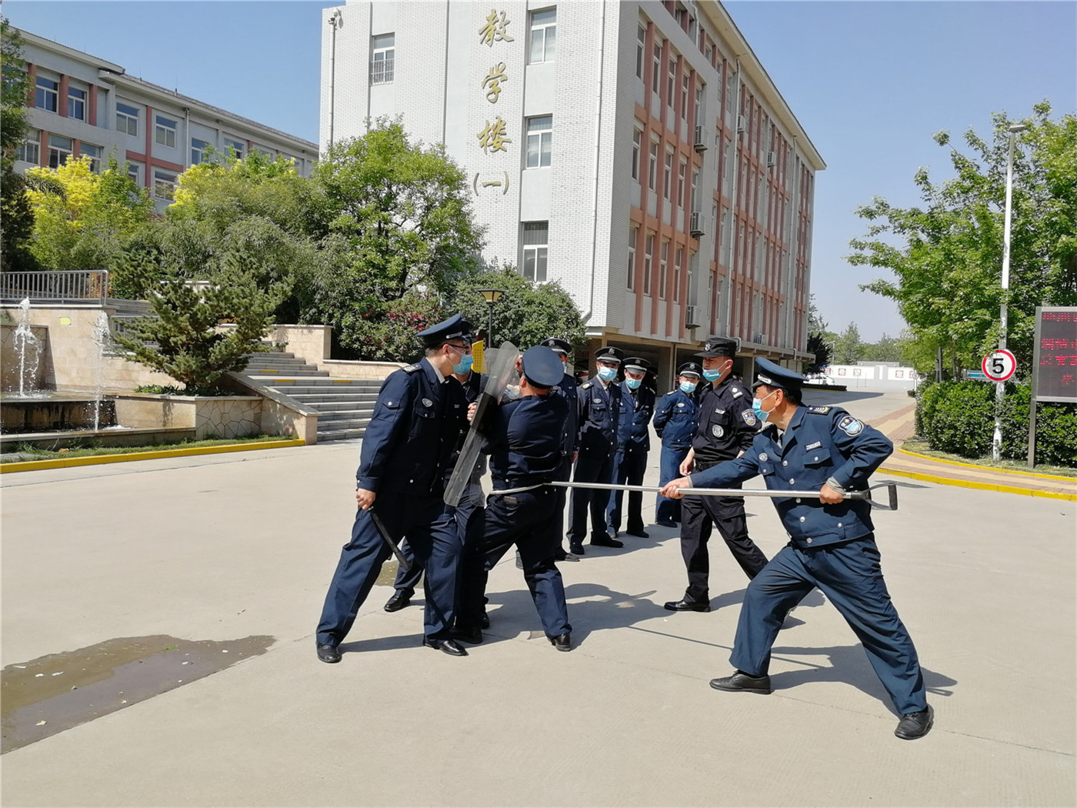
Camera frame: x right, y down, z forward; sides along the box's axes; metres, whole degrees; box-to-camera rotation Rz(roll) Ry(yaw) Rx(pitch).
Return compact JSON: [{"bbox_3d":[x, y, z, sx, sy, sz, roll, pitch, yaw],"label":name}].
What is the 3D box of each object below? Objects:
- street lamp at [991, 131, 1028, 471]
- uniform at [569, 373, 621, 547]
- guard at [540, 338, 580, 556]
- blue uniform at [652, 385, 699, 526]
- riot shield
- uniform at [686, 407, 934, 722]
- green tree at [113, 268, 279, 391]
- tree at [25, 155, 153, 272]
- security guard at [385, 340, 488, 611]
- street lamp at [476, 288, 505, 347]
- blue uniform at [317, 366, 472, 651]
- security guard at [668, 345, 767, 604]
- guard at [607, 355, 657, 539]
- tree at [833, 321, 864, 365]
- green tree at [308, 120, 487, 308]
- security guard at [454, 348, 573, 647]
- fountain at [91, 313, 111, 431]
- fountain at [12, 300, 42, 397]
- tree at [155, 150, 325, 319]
[{"bbox_3d":[8.403,-1.976,14.899,0.360,5.948,0.200,4,3,37],"label":"street lamp"},{"bbox_3d":[0.512,0.516,7.580,0.500,1.500,0.340,1,3,-30],"label":"uniform"},{"bbox_3d":[0.143,0.364,6.880,0.560,1.820,0.420,0,3,-37],"label":"guard"},{"bbox_3d":[1.450,0.533,8.800,0.530,1.450,0.340,1,3,-14],"label":"blue uniform"},{"bbox_3d":[-0.321,0.112,4.750,0.120,0.950,0.500,22,3,9],"label":"riot shield"},{"bbox_3d":[1.277,0.699,4.007,0.640,1.365,1.020,0,3,-41],"label":"uniform"},{"bbox_3d":[-6.383,-1.352,15.600,2.900,2.350,2.700,2,3,0],"label":"green tree"},{"bbox_3d":[-16.565,-6.567,31.000,4.700,5.400,4.400,2,3,0],"label":"tree"},{"bbox_3d":[-0.597,0.403,5.164,0.550,1.830,0.620,0,3,-37],"label":"security guard"},{"bbox_3d":[-1.020,-0.776,17.070,0.520,3.135,0.520,3,3,27],"label":"street lamp"},{"bbox_3d":[-0.760,0.522,4.564,0.730,1.522,0.550,3,3,15],"label":"blue uniform"},{"bbox_3d":[1.244,0.489,5.580,0.750,1.820,0.600,1,3,-28],"label":"security guard"},{"bbox_3d":[0.896,0.410,8.100,0.490,1.760,0.360,2,3,-12],"label":"guard"},{"bbox_3d":[40.545,-6.445,110.000,4.200,8.600,4.200,2,3,0],"label":"tree"},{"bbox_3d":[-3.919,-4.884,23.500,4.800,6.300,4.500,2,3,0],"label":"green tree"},{"bbox_3d":[-0.146,0.528,4.950,0.700,1.720,0.620,1,3,-22],"label":"security guard"},{"bbox_3d":[-7.181,-0.539,13.800,0.340,2.000,0.340,2,3,0],"label":"fountain"},{"bbox_3d":[-9.356,-1.019,15.300,0.560,1.850,0.500,2,3,0],"label":"fountain"},{"bbox_3d":[-9.080,-4.968,25.500,5.200,5.500,4.600,2,3,0],"label":"tree"}]

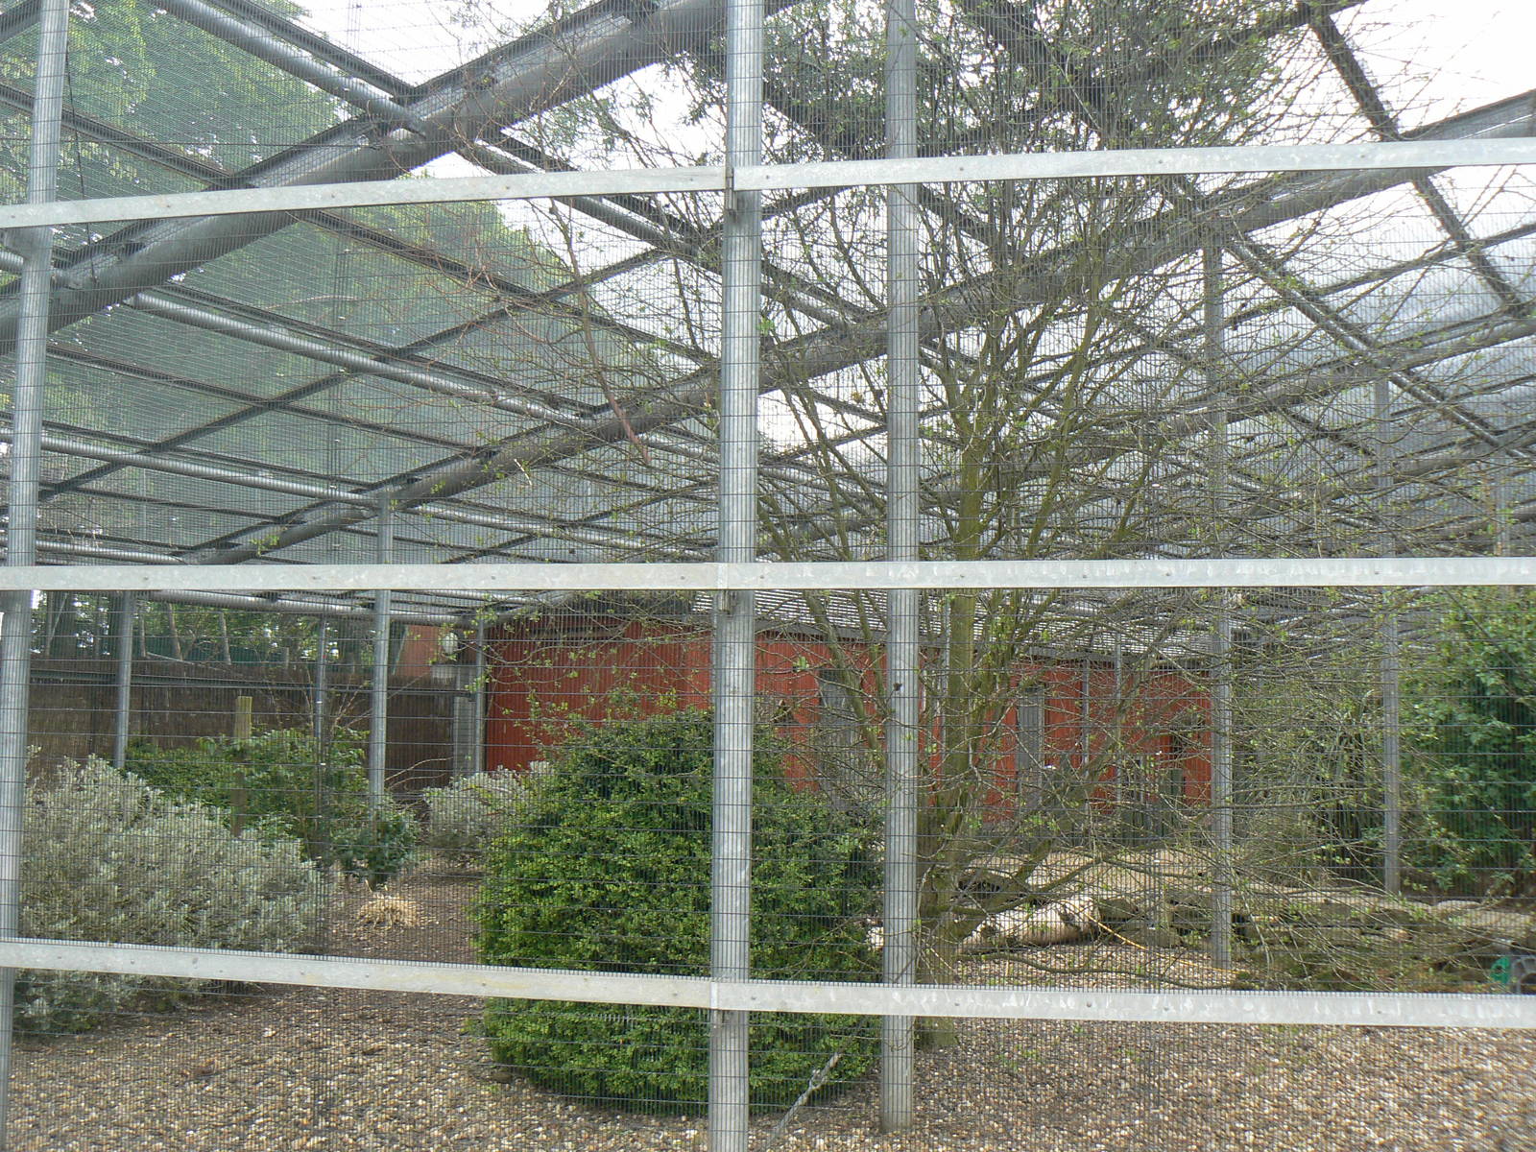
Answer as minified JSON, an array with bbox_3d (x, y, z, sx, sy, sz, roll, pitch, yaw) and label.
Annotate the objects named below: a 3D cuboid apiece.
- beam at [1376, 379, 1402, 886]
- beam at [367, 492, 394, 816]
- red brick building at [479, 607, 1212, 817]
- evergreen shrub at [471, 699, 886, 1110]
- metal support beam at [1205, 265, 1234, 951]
[{"bbox_3d":[5.109,0.457,13.171,0.114,4.300,0.114,1,-5,0],"label":"beam"},{"bbox_3d":[-3.127,0.881,12.870,0.114,3.170,0.114,1,-5,0],"label":"beam"},{"bbox_3d":[2.437,2.404,25.341,3.500,2.800,17.800,-3,-6,32],"label":"red brick building"},{"bbox_3d":[-0.400,1.359,7.003,1.800,1.550,1.700,1,-5,0],"label":"evergreen shrub"},{"bbox_3d":[2.653,0.124,9.433,0.114,4.310,0.114,1,-5,0],"label":"metal support beam"}]

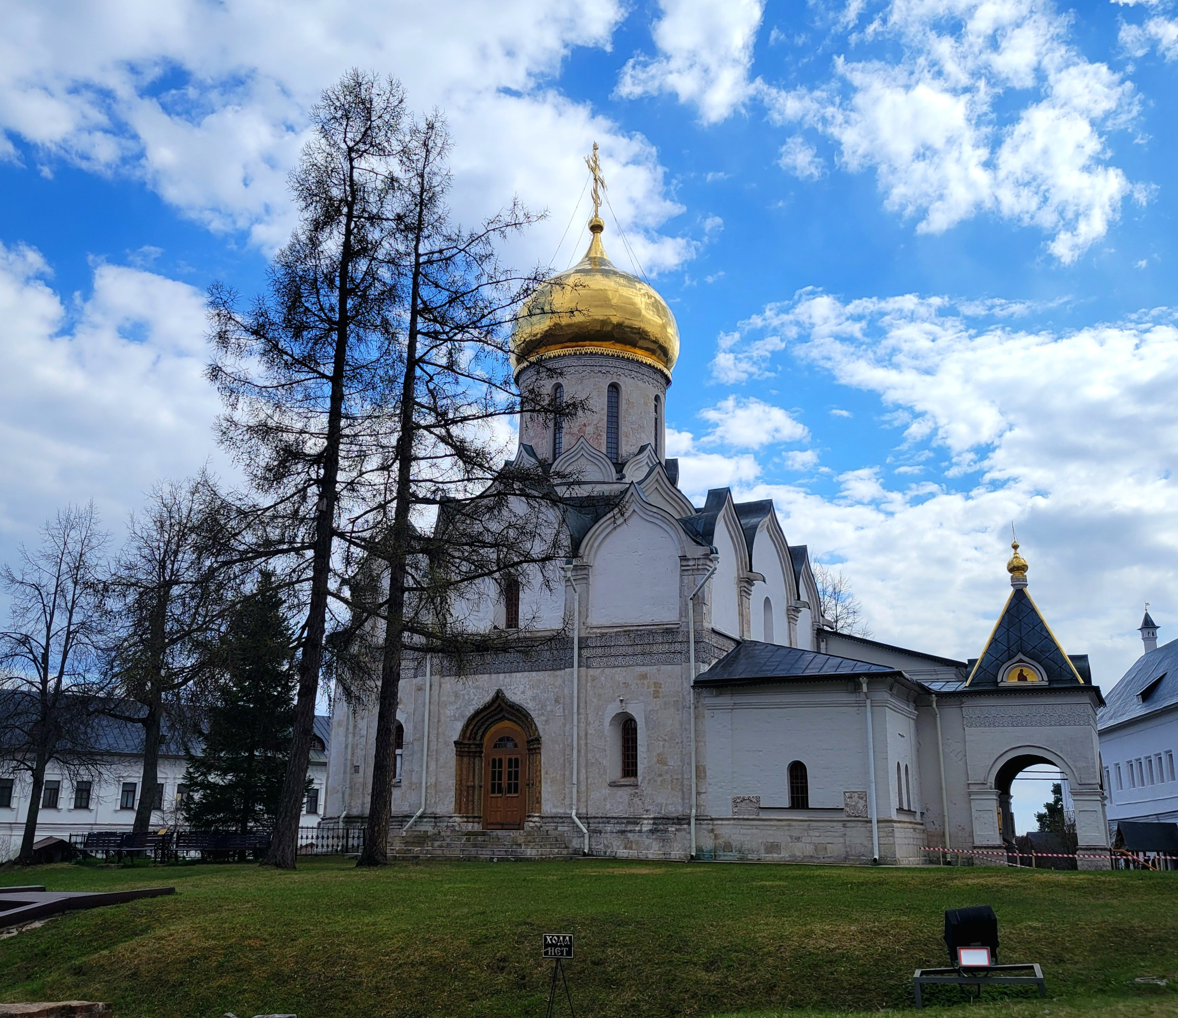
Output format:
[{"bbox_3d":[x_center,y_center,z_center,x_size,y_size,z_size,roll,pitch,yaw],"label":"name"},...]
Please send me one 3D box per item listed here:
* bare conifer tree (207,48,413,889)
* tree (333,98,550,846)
[{"bbox_3d":[-8.784,-2.375,36.337,6.500,25.700,6.400,0,-15,0],"label":"bare conifer tree"},{"bbox_3d":[-4.338,-1.695,37.716,7.100,25.100,6.600,0,-15,0],"label":"tree"}]

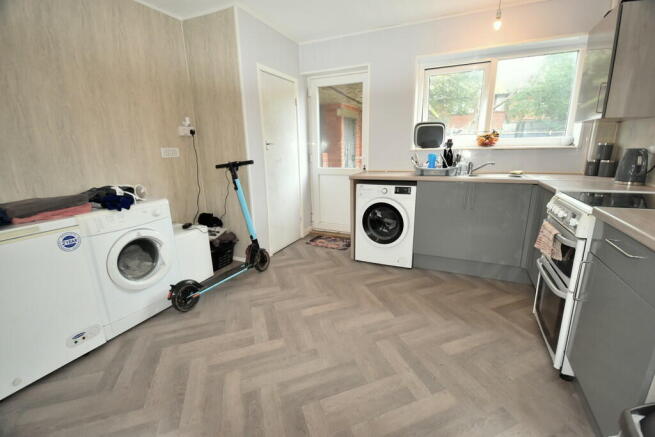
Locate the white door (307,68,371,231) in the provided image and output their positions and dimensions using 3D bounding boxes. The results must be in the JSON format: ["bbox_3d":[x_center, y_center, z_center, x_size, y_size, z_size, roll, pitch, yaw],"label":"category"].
[{"bbox_3d":[0.138,-0.791,3.642,0.790,2.060,0.070,6,16,26],"label":"white door"}]

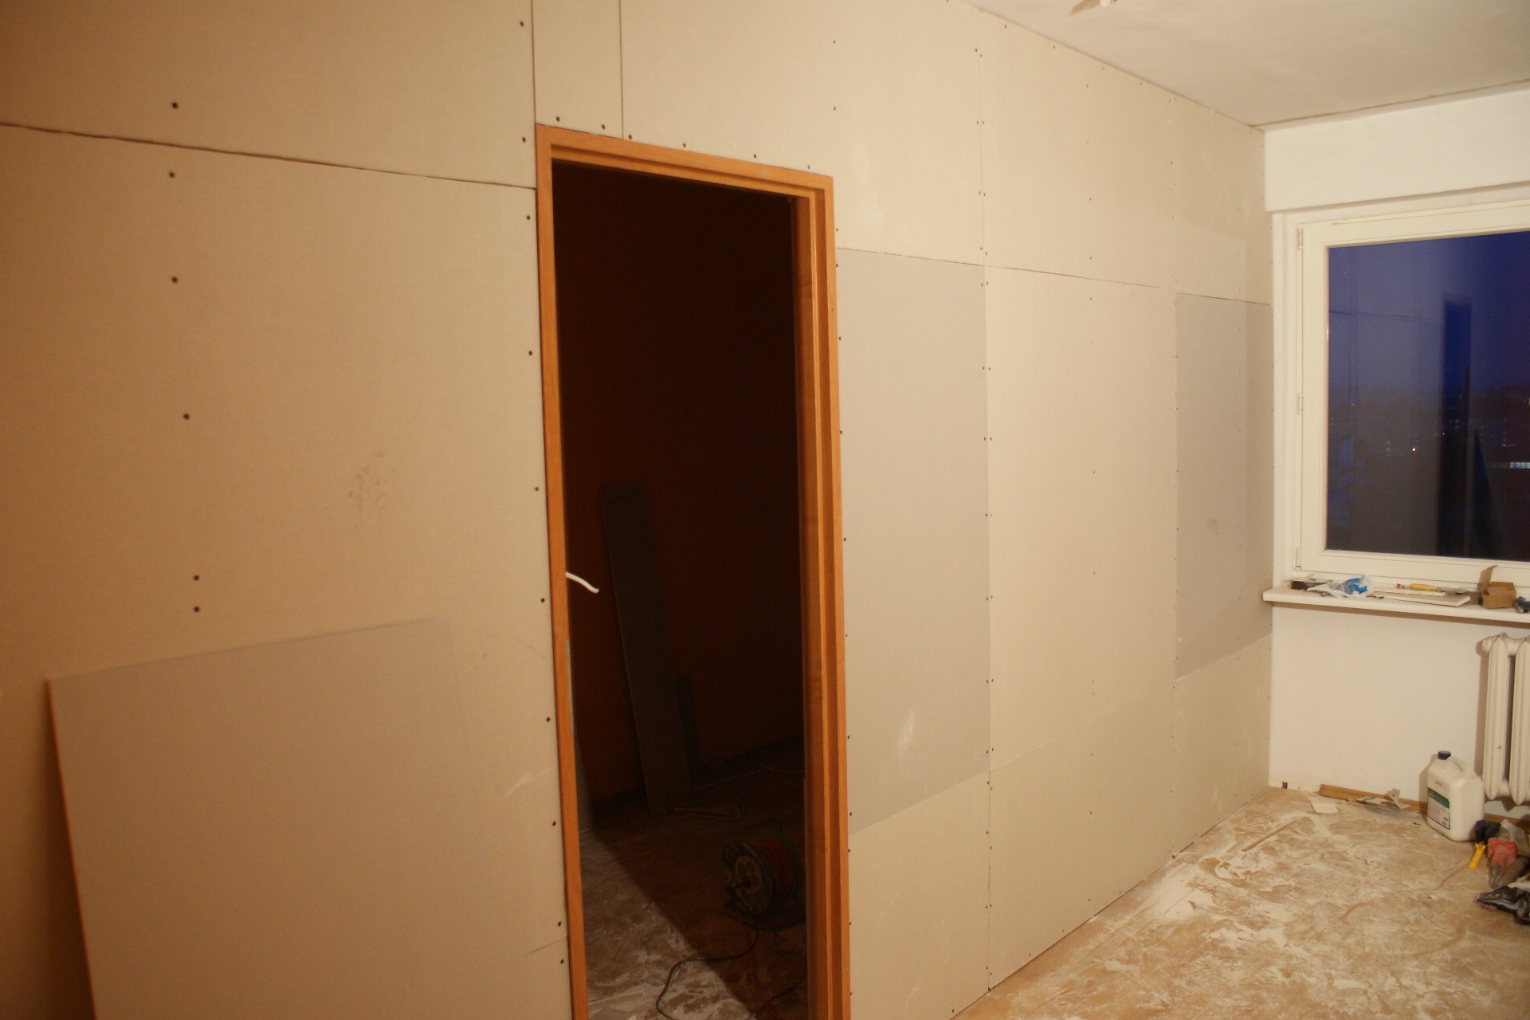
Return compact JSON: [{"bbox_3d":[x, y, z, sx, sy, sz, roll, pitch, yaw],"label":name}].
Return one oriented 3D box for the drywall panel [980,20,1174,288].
[{"bbox_3d":[0.958,-1.011,3.349,0.013,0.665,1.198,3,7,43],"label":"drywall panel"}]

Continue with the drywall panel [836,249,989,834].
[{"bbox_3d":[0.370,0.061,2.783,0.013,1.331,0.612,3,7,43],"label":"drywall panel"}]

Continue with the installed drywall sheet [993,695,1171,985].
[{"bbox_3d":[1.019,0.965,3.528,0.013,0.641,1.198,3,7,43],"label":"installed drywall sheet"}]

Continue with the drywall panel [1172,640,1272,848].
[{"bbox_3d":[1.744,0.873,4.295,0.013,0.641,0.921,3,7,43],"label":"drywall panel"}]

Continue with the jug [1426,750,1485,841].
[{"bbox_3d":[2.535,1.040,4.130,0.125,0.292,0.182,-2,5,2],"label":"jug"}]

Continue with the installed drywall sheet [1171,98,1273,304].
[{"bbox_3d":[1.683,-1.103,4.116,0.013,0.665,0.921,3,7,43],"label":"installed drywall sheet"}]

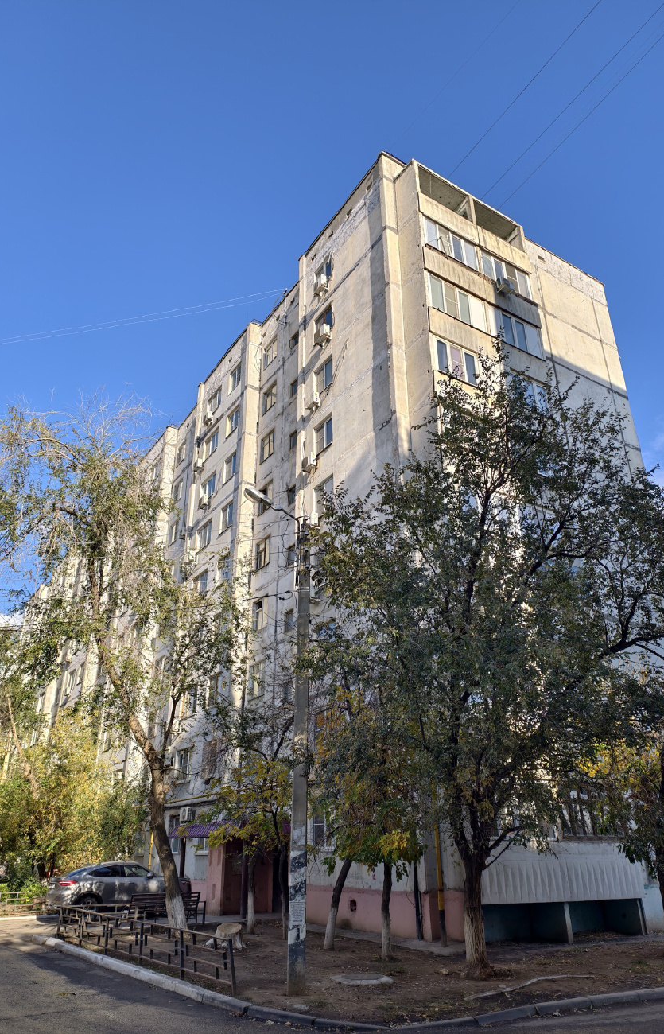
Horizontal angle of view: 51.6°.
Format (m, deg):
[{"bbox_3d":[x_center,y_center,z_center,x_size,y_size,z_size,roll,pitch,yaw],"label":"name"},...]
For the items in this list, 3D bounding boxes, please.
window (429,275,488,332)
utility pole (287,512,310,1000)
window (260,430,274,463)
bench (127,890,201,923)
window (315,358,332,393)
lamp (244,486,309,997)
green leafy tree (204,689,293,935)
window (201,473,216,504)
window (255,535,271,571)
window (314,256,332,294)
[{"bbox_3d":[4.513,-7.601,24.610,2.615,1.423,0.160,15,-30,-29],"label":"window"},{"bbox_3d":[-0.518,3.379,11.312,0.260,7.420,0.220,1,-26,-2],"label":"utility pole"},{"bbox_3d":[-3.014,-3.346,33.138,0.150,1.387,1.365,15,-30,-29],"label":"window"},{"bbox_3d":[-4.940,11.449,20.065,2.195,0.840,0.570,22,-34,-37],"label":"bench"},{"bbox_3d":[-0.313,-5.684,27.995,0.160,1.409,1.360,15,-30,-29],"label":"window"},{"bbox_3d":[-1.000,3.101,11.112,1.396,7.744,0.300,15,-30,-29],"label":"lamp"},{"bbox_3d":[-2.257,7.761,18.587,2.700,5.942,2.600,3,-27,-6],"label":"green leafy tree"},{"bbox_3d":[-6.662,-1.473,37.031,0.160,1.358,1.993,15,-30,-29],"label":"window"},{"bbox_3d":[-3.004,1.630,30.537,0.160,1.368,1.398,15,-30,-29],"label":"window"},{"bbox_3d":[-0.305,-10.678,30.358,0.150,1.303,1.339,15,-30,-29],"label":"window"}]

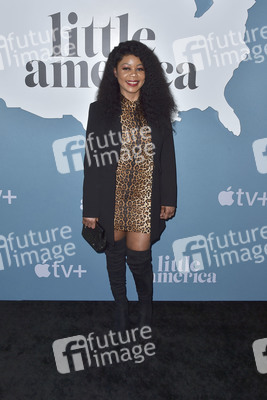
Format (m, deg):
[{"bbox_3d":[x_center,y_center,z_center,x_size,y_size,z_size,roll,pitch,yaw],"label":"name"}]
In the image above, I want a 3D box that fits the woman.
[{"bbox_3d":[-0.026,-0.058,2.250,0.550,1.660,0.380,-2,13,-10],"label":"woman"}]

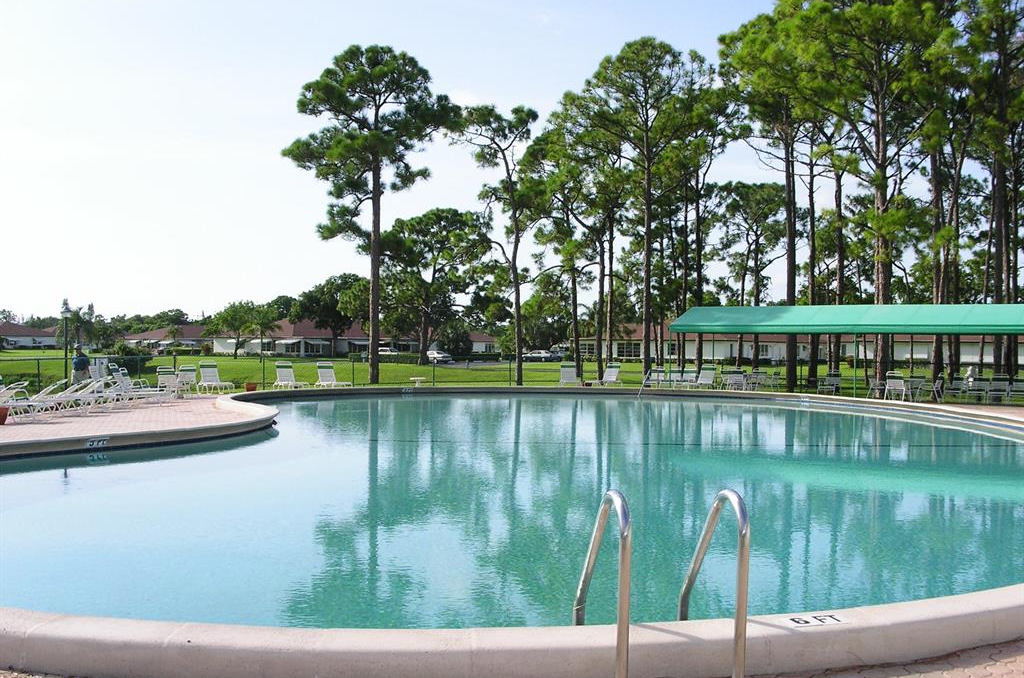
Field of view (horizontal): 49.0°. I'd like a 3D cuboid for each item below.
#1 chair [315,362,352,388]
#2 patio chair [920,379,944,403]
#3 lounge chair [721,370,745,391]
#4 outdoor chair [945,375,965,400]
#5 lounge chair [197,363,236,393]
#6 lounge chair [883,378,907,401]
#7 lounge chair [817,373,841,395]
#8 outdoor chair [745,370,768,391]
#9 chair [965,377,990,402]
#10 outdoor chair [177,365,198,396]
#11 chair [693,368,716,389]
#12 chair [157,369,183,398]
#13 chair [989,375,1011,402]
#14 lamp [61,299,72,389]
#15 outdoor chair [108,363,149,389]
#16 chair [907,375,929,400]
[{"bbox_3d":[-5.463,1.172,34.500,0.640,0.940,1.600,1,-1,-33],"label":"chair"},{"bbox_3d":[11.876,1.378,31.900,0.680,0.870,0.600,0,-1,32],"label":"patio chair"},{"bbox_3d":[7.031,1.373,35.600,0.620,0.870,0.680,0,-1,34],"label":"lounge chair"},{"bbox_3d":[13.102,1.429,33.203,0.600,0.830,0.660,0,0,38],"label":"outdoor chair"},{"bbox_3d":[-9.160,1.189,34.803,0.660,1.020,1.500,1,0,-35],"label":"lounge chair"},{"bbox_3d":[11.068,1.373,32.400,0.600,0.870,0.680,0,-1,33],"label":"lounge chair"},{"bbox_3d":[10.606,1.441,37.603,0.600,0.830,0.660,0,-1,40],"label":"lounge chair"},{"bbox_3d":[8.729,1.446,40.203,0.600,0.830,0.660,0,-1,42],"label":"outdoor chair"},{"bbox_3d":[13.600,1.430,32.803,0.600,0.830,0.660,0,0,36],"label":"chair"},{"bbox_3d":[-9.696,1.222,33.603,0.630,0.930,0.800,0,0,-10],"label":"outdoor chair"},{"bbox_3d":[7.073,1.378,41.503,0.660,0.960,1.500,0,0,31],"label":"chair"},{"bbox_3d":[-8.745,1.122,28.700,0.600,0.880,0.680,1,0,6],"label":"chair"},{"bbox_3d":[14.025,1.430,32.403,0.600,0.830,0.660,0,0,33],"label":"chair"},{"bbox_3d":[-14.862,0.397,37.500,0.400,3.050,0.400,1,0,0],"label":"lamp"},{"bbox_3d":[-9.465,1.099,28.000,0.800,0.900,0.620,1,0,6],"label":"outdoor chair"},{"bbox_3d":[12.337,1.471,34.200,0.600,0.870,0.680,1,0,14],"label":"chair"}]

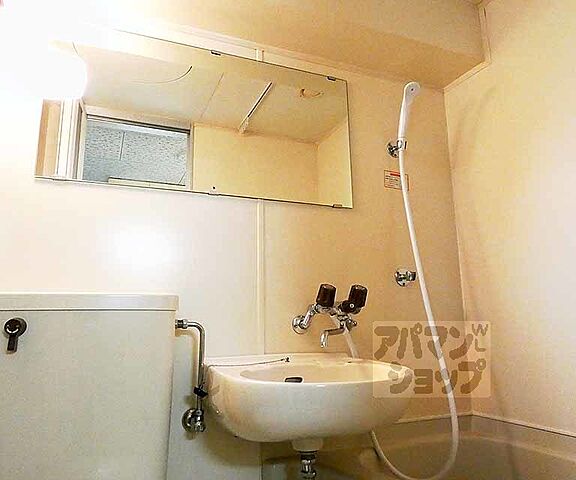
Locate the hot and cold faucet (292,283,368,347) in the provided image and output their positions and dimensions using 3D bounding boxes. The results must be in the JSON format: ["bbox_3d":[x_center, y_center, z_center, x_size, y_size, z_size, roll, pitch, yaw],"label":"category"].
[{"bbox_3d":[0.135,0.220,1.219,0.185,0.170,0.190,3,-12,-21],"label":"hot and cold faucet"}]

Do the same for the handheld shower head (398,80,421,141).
[{"bbox_3d":[0.428,-0.452,1.484,0.058,0.210,0.056,7,3,-20],"label":"handheld shower head"}]

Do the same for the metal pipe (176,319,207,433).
[{"bbox_3d":[-0.255,0.352,1.087,0.088,0.280,0.095,3,-12,-21],"label":"metal pipe"}]

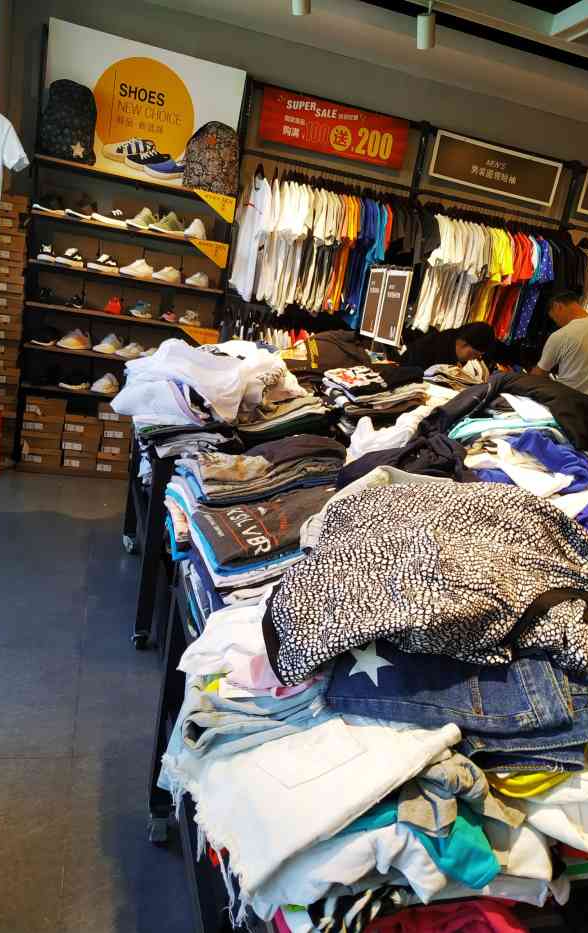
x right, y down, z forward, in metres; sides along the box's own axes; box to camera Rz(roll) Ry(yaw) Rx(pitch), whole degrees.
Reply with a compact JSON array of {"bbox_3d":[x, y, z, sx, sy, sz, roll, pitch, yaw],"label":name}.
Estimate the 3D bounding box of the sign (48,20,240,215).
[{"bbox_3d":[-0.912,-2.188,4.000,1.190,0.730,0.030,5,15,-17],"label":"sign"}]

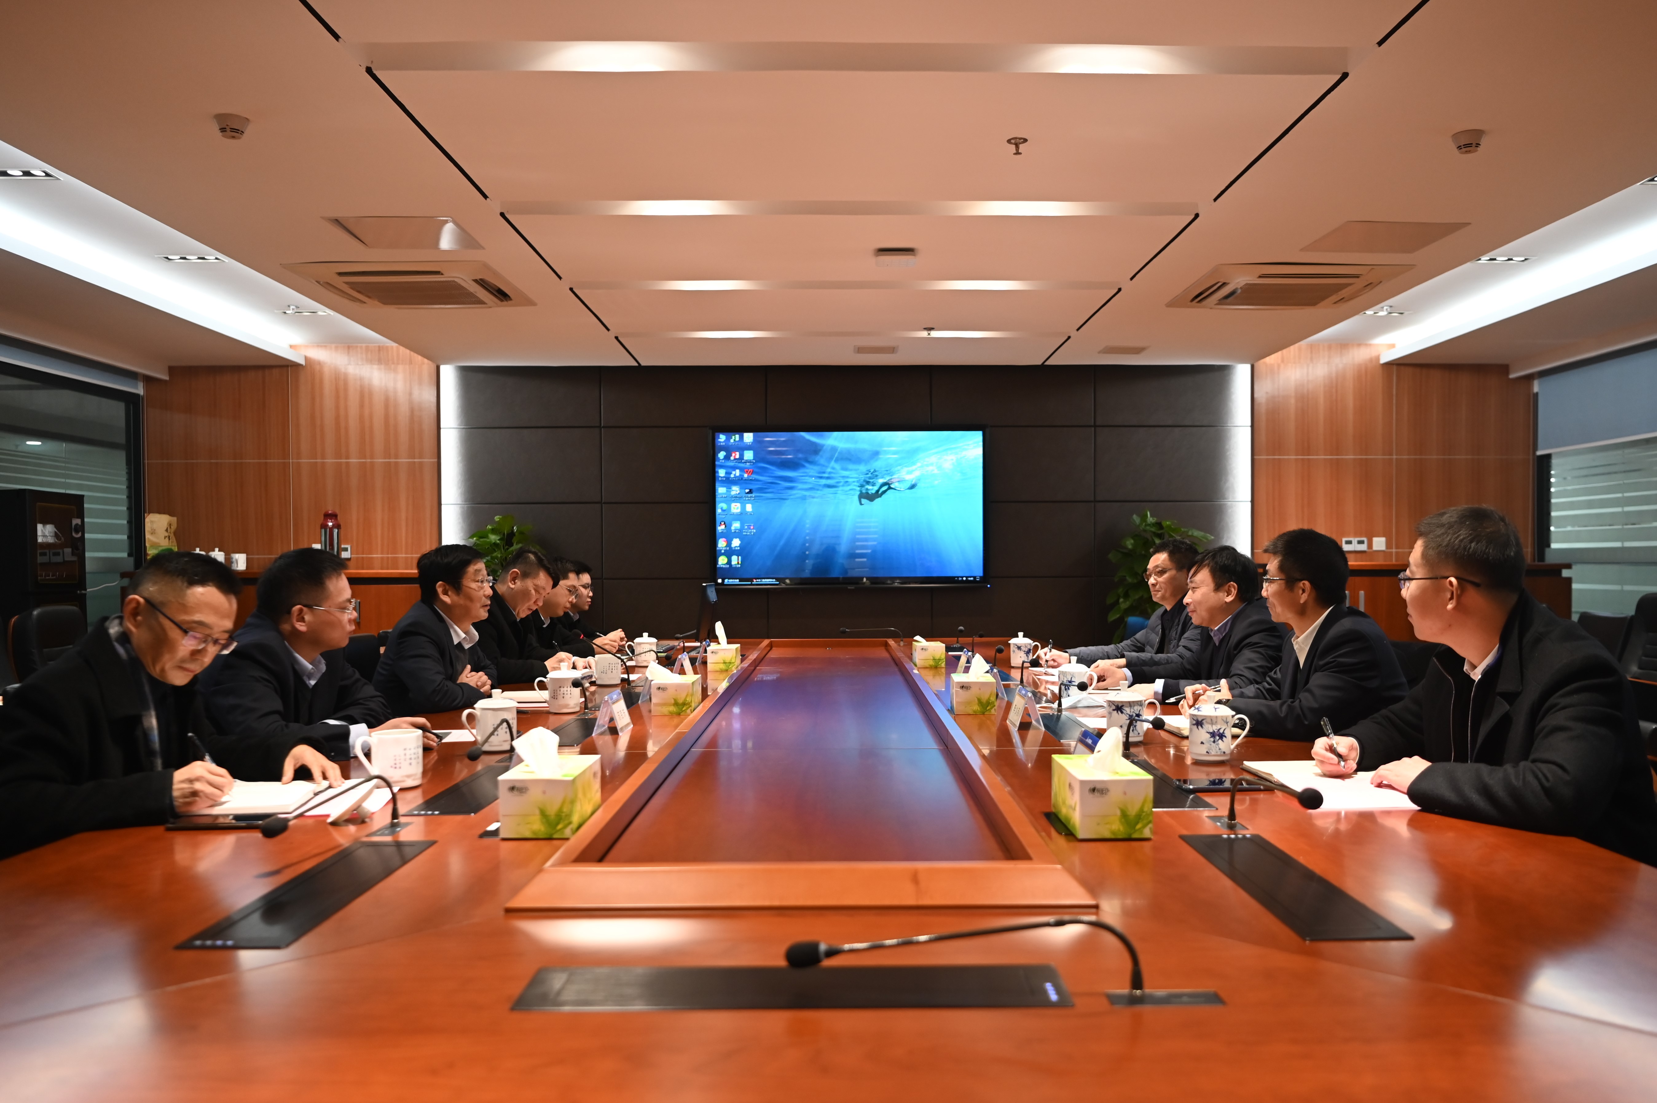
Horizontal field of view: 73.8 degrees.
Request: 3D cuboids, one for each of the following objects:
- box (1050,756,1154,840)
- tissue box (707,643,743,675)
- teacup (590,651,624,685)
[{"bbox_3d":[0.436,0.391,1.769,0.110,0.090,0.207,0,-1,0],"label":"box"},{"bbox_3d":[-0.444,0.453,4.692,0.117,0.094,0.200,0,-1,0],"label":"tissue box"},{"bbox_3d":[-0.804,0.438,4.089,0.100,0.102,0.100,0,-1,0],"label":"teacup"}]

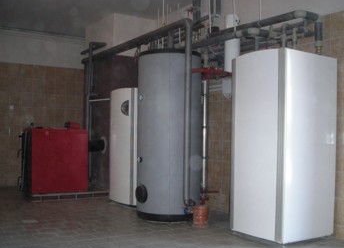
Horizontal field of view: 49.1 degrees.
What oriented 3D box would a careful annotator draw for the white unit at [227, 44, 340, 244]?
[{"bbox_3d":[1.152,0.218,3.935,0.772,1.800,0.707,2,-1,-32],"label":"white unit"}]

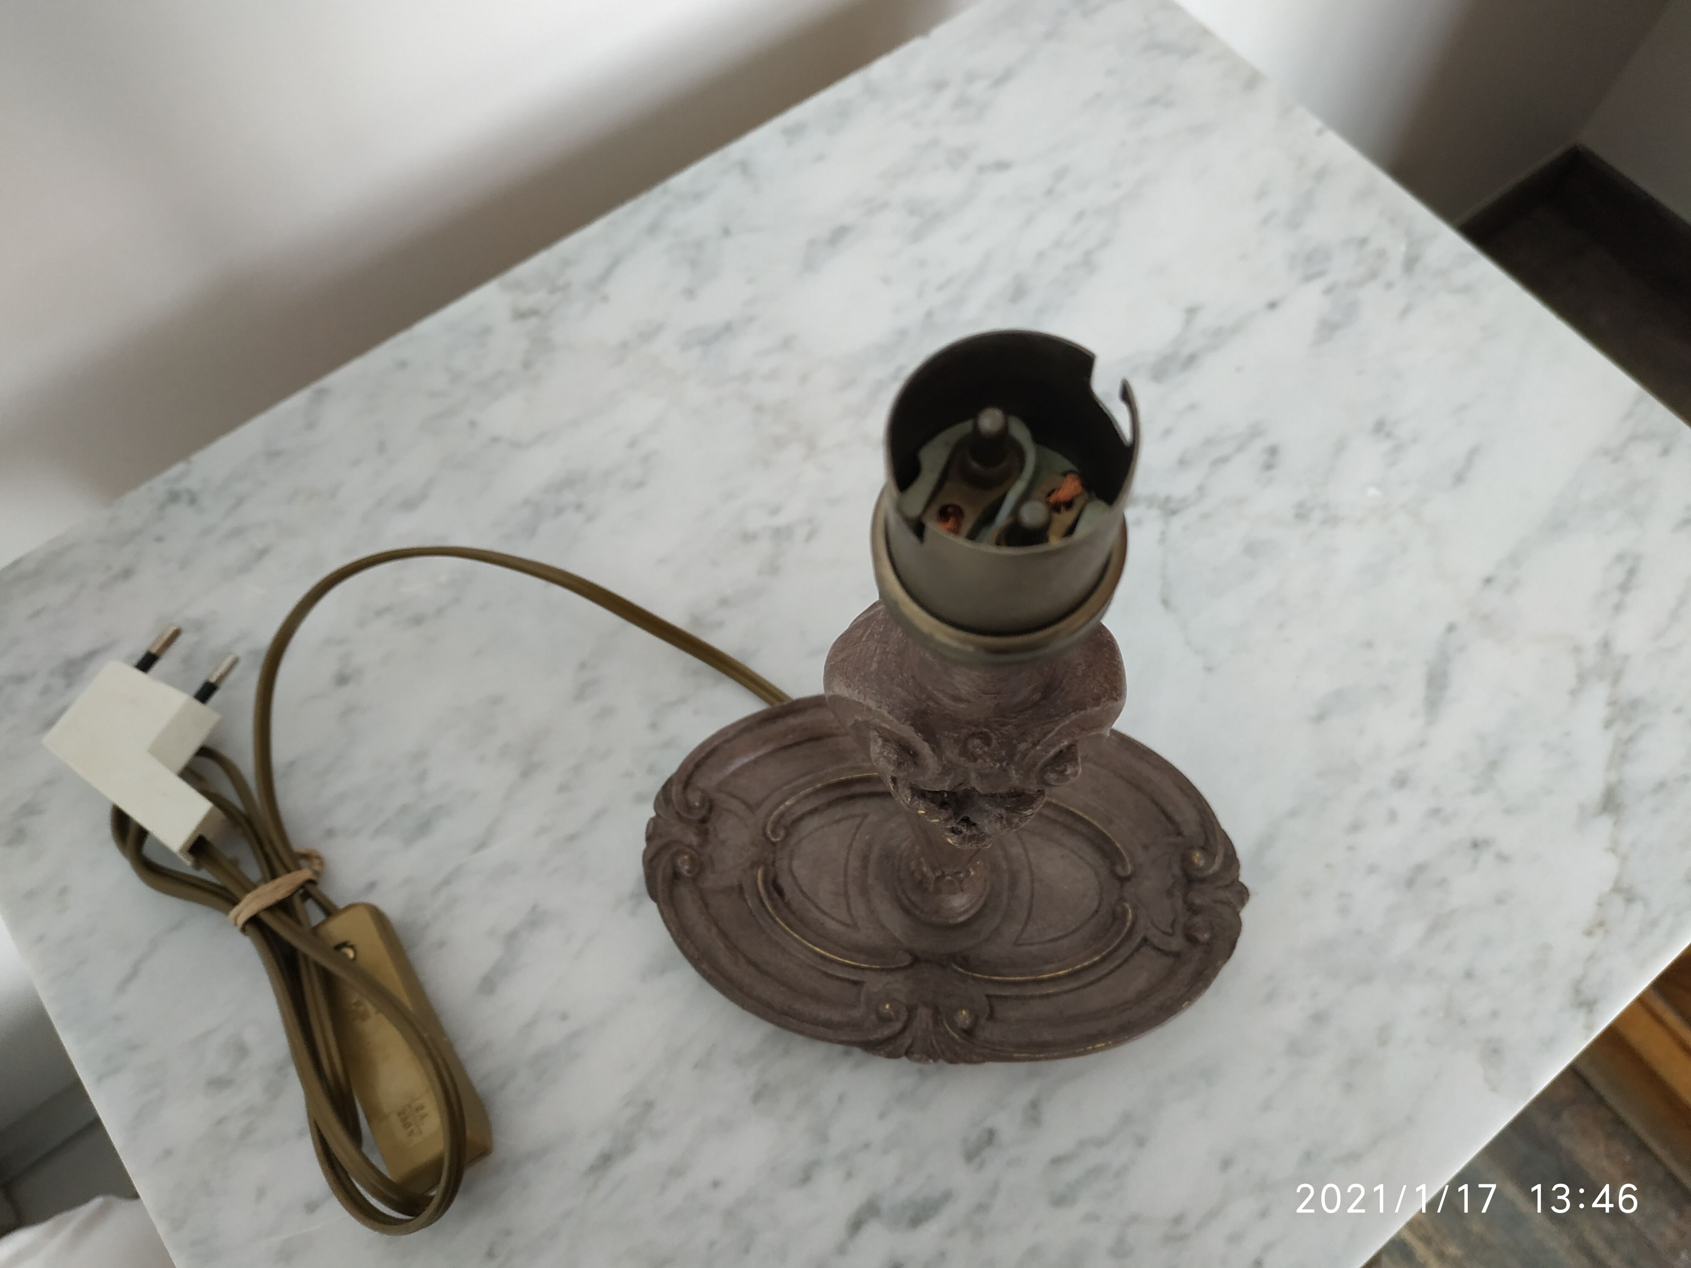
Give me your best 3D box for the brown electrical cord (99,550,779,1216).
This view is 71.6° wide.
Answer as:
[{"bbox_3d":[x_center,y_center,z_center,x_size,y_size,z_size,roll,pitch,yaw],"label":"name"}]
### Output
[{"bbox_3d":[-0.114,0.046,0.300,0.135,0.028,0.162,28,71,11],"label":"brown electrical cord"}]

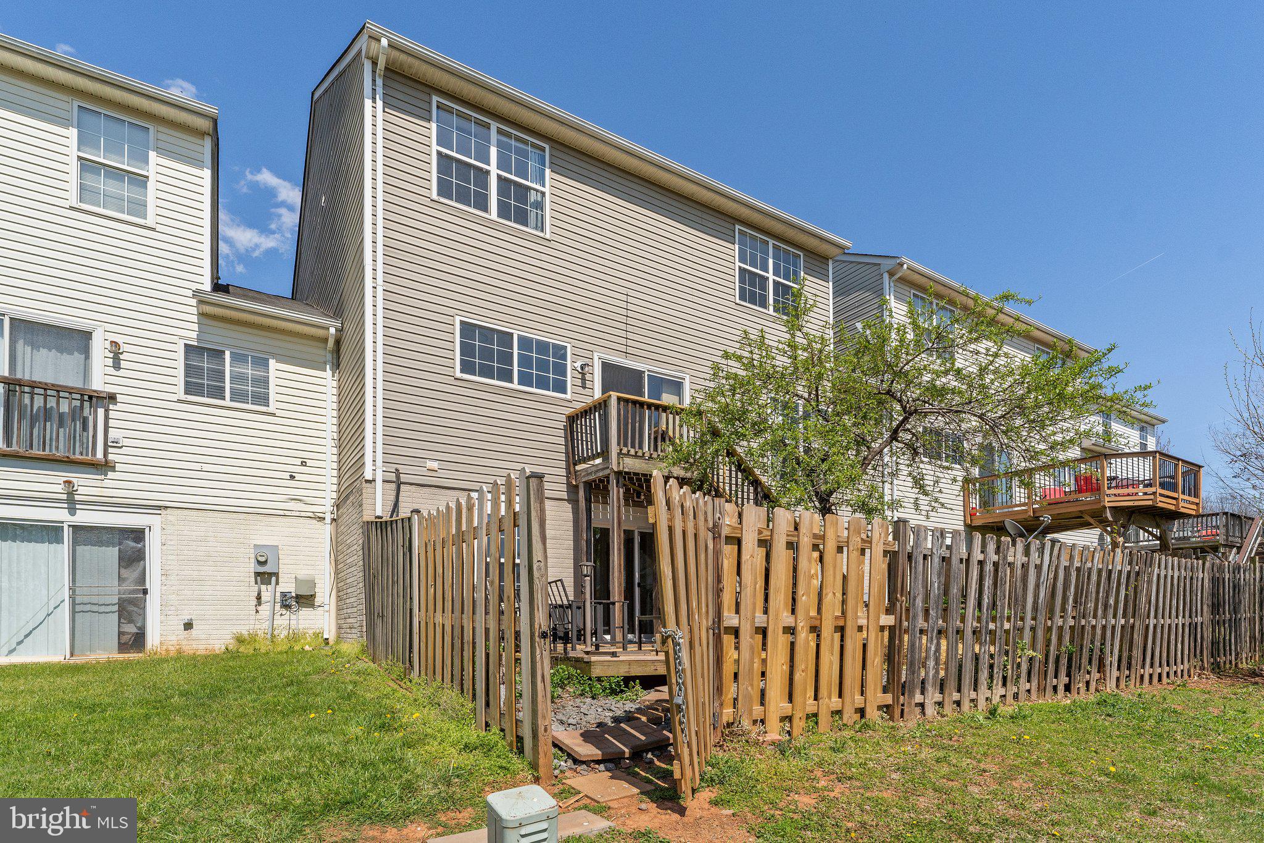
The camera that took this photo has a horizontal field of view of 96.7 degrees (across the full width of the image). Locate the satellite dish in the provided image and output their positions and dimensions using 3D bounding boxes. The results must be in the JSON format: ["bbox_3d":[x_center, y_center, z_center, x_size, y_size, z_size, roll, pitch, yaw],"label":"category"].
[{"bbox_3d":[6.460,1.830,9.200,0.550,0.550,0.580,3,-10,-21],"label":"satellite dish"}]

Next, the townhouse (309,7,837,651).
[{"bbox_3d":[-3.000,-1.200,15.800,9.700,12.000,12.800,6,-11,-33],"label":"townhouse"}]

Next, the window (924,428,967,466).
[{"bbox_3d":[8.150,0.670,14.600,1.870,0.900,0.120,6,-11,-33],"label":"window"}]

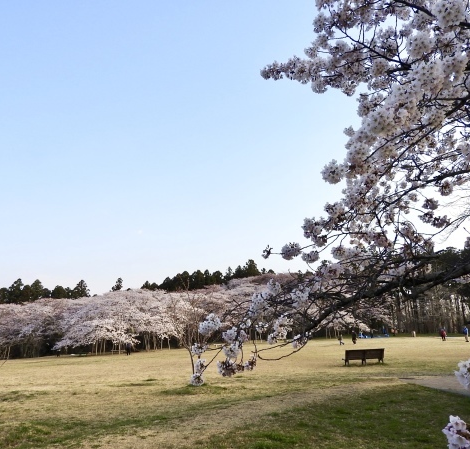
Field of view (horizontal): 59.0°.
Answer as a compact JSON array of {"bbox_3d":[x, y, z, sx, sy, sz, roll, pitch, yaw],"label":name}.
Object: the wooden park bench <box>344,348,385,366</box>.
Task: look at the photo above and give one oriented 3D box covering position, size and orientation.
[{"bbox_3d":[6.393,6.578,20.600,1.910,0.730,0.600,-1,-15,-4],"label":"wooden park bench"}]

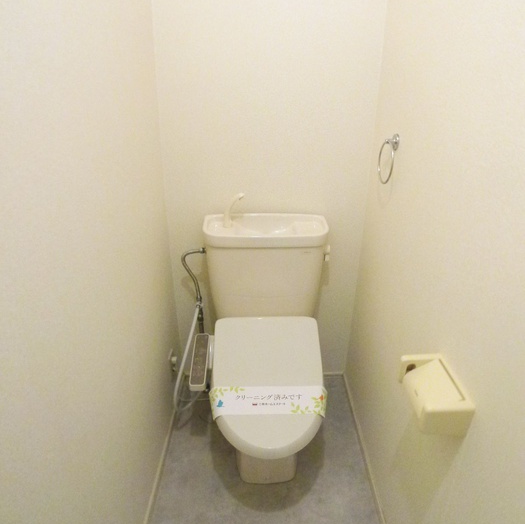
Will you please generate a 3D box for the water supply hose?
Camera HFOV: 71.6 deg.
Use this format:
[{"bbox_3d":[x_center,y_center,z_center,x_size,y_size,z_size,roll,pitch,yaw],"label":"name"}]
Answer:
[{"bbox_3d":[-0.290,0.290,1.488,0.143,0.663,0.245,0,25,0],"label":"water supply hose"}]

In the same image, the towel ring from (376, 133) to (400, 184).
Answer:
[{"bbox_3d":[0.397,-0.322,1.140,0.043,0.155,0.143,0,25,0],"label":"towel ring"}]

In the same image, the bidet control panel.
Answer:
[{"bbox_3d":[-0.222,0.352,1.288,0.057,0.041,0.275,-2,25,-5],"label":"bidet control panel"}]

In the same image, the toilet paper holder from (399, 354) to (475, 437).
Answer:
[{"bbox_3d":[0.359,0.283,0.780,0.106,0.085,0.168,0,25,0],"label":"toilet paper holder"}]

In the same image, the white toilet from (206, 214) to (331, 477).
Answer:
[{"bbox_3d":[0.008,0.355,1.277,0.454,0.852,0.801,0,25,0],"label":"white toilet"}]

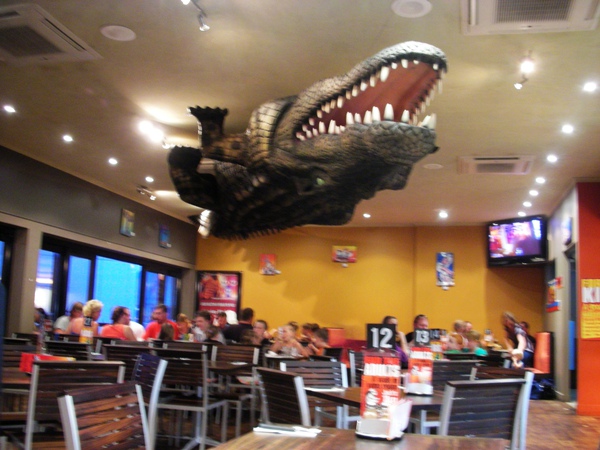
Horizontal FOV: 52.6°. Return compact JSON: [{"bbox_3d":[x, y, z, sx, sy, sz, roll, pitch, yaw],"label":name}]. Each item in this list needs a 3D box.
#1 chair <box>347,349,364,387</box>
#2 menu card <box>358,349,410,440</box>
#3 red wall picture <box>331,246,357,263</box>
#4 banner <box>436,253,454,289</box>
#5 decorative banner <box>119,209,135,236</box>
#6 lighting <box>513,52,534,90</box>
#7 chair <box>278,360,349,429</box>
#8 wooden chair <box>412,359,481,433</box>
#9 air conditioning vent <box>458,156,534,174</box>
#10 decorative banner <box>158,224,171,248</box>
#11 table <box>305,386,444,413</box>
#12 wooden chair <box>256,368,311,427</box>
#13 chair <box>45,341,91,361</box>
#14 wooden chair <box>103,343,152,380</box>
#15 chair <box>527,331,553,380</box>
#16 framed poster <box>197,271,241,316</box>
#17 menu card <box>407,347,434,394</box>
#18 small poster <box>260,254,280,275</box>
[{"bbox_3d":[0.785,1.717,6.099,0.440,0.850,0.530,-1,-10,24],"label":"chair"},{"bbox_3d":[0.258,0.528,1.913,0.140,0.255,0.110,1,-10,13],"label":"menu card"},{"bbox_3d":[0.903,0.600,12.272,0.502,0.336,0.030,0,-10,14],"label":"red wall picture"},{"bbox_3d":[2.953,0.911,12.303,0.350,0.691,0.050,-1,-10,15],"label":"banner"},{"bbox_3d":[-3.366,-0.049,11.901,0.040,0.483,0.463,1,-10,15],"label":"decorative banner"},{"bbox_3d":[1.879,-1.285,5.078,0.150,0.160,0.420,1,-10,15],"label":"lighting"},{"bbox_3d":[0.182,1.220,3.310,0.440,0.850,0.530,8,-11,-26],"label":"chair"},{"bbox_3d":[1.085,1.524,4.833,0.440,0.850,0.530,6,-10,-14],"label":"wooden chair"},{"bbox_3d":[2.621,-0.793,8.091,0.950,0.060,0.880,1,-10,15],"label":"air conditioning vent"},{"bbox_3d":[-2.685,0.231,12.192,0.050,0.457,0.403,-1,-10,15],"label":"decorative banner"},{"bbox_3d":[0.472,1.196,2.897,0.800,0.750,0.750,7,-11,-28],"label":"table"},{"bbox_3d":[0.124,1.110,2.749,0.550,0.860,0.450,7,-11,-28],"label":"wooden chair"},{"bbox_3d":[-1.777,1.360,4.810,0.440,0.850,0.530,2,-9,6],"label":"chair"},{"bbox_3d":[-1.373,1.455,5.104,0.450,0.860,0.550,1,-10,8],"label":"wooden chair"},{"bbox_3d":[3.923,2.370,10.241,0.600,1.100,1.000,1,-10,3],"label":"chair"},{"bbox_3d":[-1.907,1.703,14.257,1.128,1.265,0.060,1,-10,15],"label":"framed poster"},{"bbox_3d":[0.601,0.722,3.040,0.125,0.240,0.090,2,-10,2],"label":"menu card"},{"bbox_3d":[-0.644,0.826,12.629,0.381,0.428,0.030,0,-10,14],"label":"small poster"}]

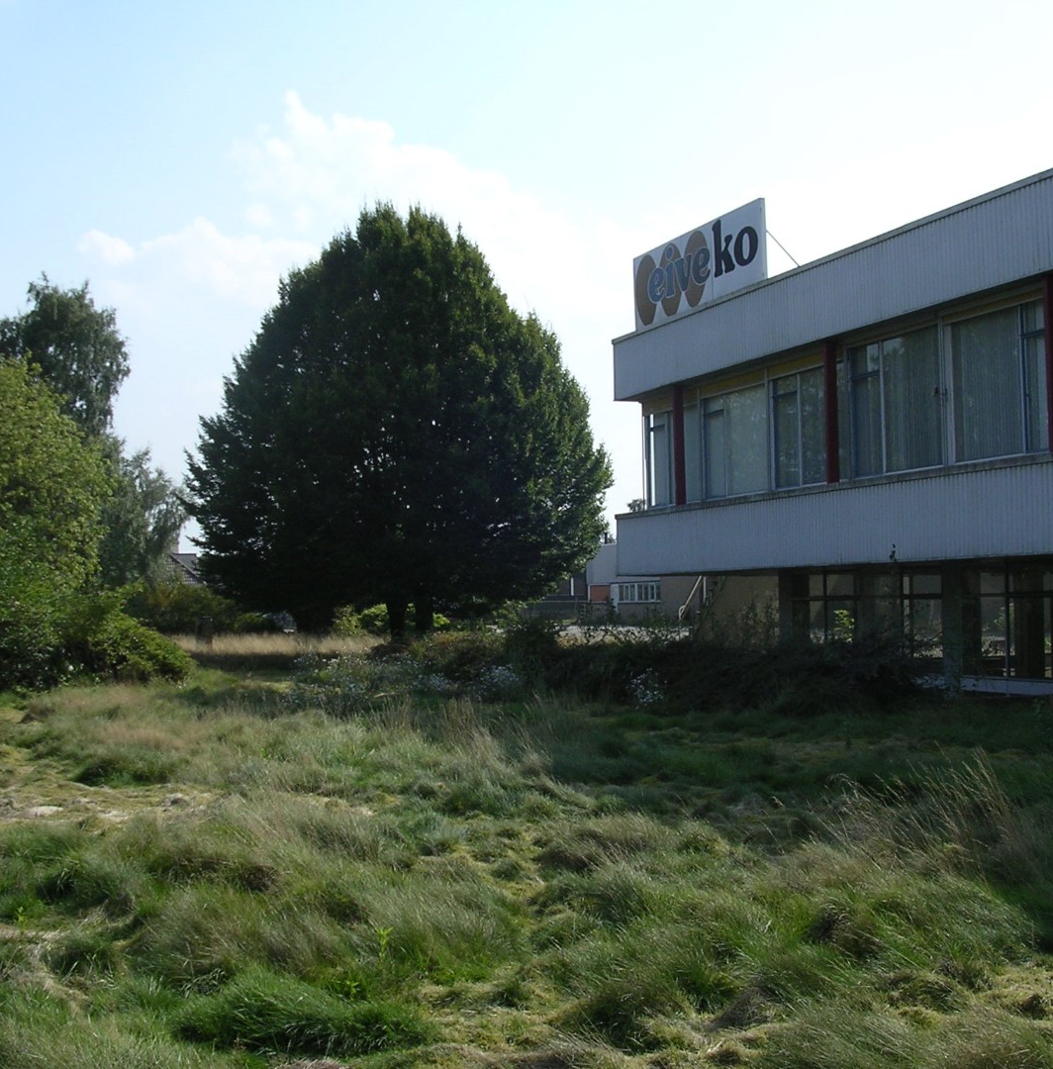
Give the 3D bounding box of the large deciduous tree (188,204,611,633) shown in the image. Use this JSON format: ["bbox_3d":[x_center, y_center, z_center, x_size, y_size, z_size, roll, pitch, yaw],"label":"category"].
[{"bbox_3d":[-4.070,-3.530,51.680,14.060,14.910,13.500,-1,-2,-4],"label":"large deciduous tree"}]

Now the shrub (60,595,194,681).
[{"bbox_3d":[-8.650,2.300,33.960,2.860,1.920,2.500,-1,-3,-14],"label":"shrub"}]

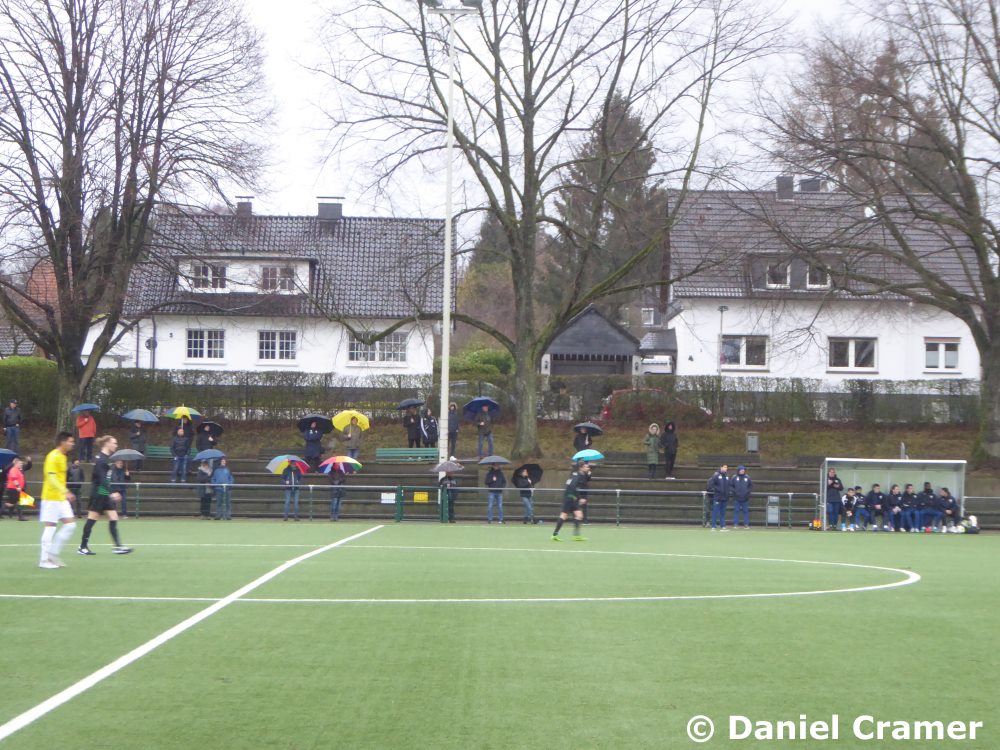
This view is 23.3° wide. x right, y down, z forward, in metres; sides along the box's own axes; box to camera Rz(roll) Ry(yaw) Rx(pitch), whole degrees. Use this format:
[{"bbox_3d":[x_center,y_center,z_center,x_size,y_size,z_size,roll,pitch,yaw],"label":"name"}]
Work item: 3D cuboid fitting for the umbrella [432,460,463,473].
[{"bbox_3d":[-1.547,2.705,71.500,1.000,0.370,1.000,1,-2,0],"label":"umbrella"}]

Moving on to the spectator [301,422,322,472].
[{"bbox_3d":[-5.833,2.254,75.800,0.550,1.634,0.400,1,-2,-12],"label":"spectator"}]

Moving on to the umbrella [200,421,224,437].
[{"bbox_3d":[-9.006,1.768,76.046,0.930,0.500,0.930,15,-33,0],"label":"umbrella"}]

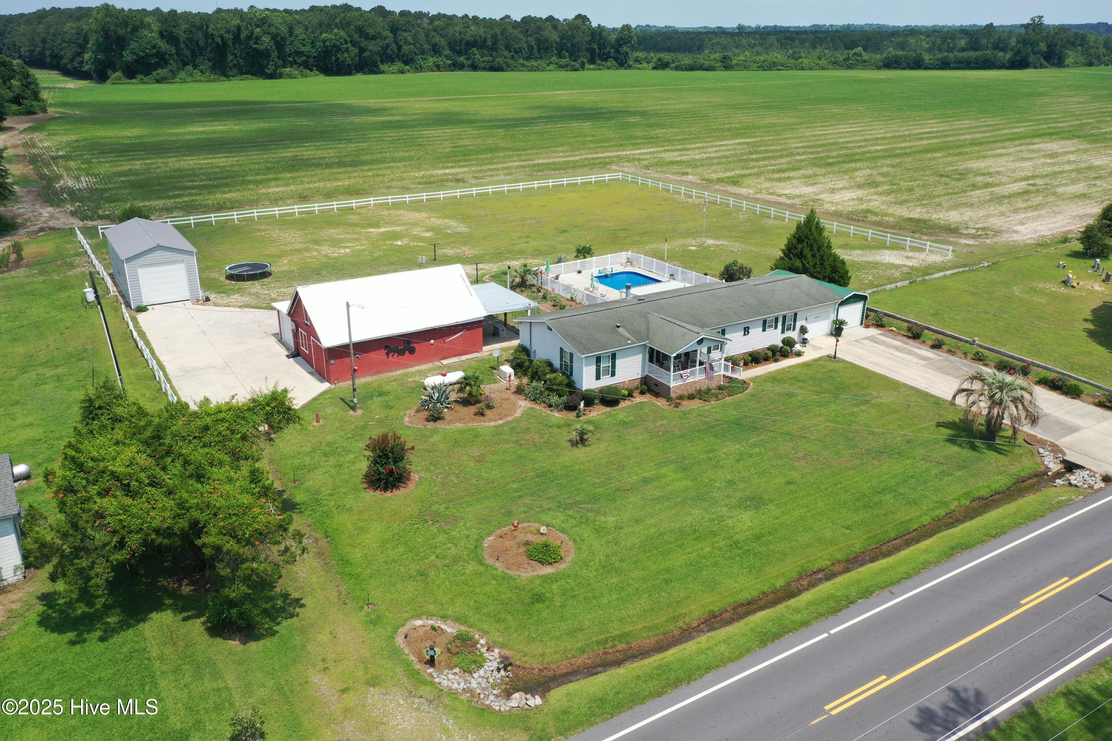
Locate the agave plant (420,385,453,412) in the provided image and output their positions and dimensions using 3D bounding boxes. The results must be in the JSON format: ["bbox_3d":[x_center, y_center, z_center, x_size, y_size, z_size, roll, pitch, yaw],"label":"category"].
[{"bbox_3d":[-7.771,1.727,55.815,2.112,1.588,2.112,1,22,0],"label":"agave plant"}]

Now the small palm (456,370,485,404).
[{"bbox_3d":[-5.631,1.088,56.895,1.936,2.013,1.936,1,22,0],"label":"small palm"}]

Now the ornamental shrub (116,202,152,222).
[{"bbox_3d":[-50.044,-18.451,102.146,4.752,3.267,4.554,-13,25,-30],"label":"ornamental shrub"}]

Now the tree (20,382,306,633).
[{"bbox_3d":[-15.956,5.275,37.826,11.600,8.200,11.300,1,22,0],"label":"tree"}]

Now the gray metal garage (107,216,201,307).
[{"bbox_3d":[-36.905,-10.142,78.948,5.982,5.396,12.352,-13,25,-30],"label":"gray metal garage"}]

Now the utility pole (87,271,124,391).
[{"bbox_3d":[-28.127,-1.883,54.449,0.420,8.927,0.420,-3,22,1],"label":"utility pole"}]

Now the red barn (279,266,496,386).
[{"bbox_3d":[-13.670,-4.710,65.879,12.650,5.950,11.740,-14,26,-31],"label":"red barn"}]

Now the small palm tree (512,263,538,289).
[{"bbox_3d":[-2.980,-8.969,81.167,2.475,2.277,2.475,1,22,0],"label":"small palm tree"}]

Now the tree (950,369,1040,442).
[{"bbox_3d":[26.403,2.240,51.796,5.148,4.356,5.148,-13,25,-30],"label":"tree"}]

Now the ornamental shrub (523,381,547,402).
[{"bbox_3d":[-1.352,1.360,57.288,1.613,1.298,1.613,1,22,0],"label":"ornamental shrub"}]

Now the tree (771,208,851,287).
[{"bbox_3d":[23.575,-11.054,80.357,7.500,7.700,7.500,1,22,0],"label":"tree"}]

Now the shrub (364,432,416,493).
[{"bbox_3d":[-8.929,4.754,46.217,2.692,3.071,2.692,1,22,0],"label":"shrub"}]

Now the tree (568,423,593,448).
[{"bbox_3d":[1.536,3.785,51.366,1.485,1.287,1.485,1,22,0],"label":"tree"}]

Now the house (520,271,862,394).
[{"bbox_3d":[12.144,-3.697,66.392,28.611,4.207,11.633,-13,25,-30],"label":"house"}]

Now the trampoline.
[{"bbox_3d":[-29.668,-9.505,83.612,4.505,0.891,4.505,-13,25,-30],"label":"trampoline"}]

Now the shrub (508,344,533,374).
[{"bbox_3d":[-2.570,-0.820,61.624,1.736,2.103,1.736,1,22,0],"label":"shrub"}]

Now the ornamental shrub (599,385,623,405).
[{"bbox_3d":[3.627,1.680,56.871,1.485,1.337,1.485,1,22,0],"label":"ornamental shrub"}]

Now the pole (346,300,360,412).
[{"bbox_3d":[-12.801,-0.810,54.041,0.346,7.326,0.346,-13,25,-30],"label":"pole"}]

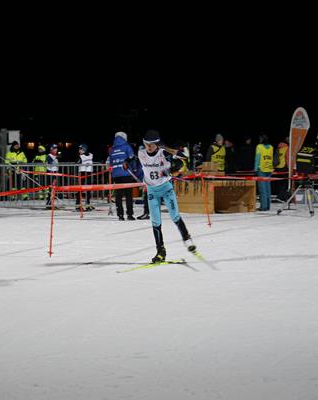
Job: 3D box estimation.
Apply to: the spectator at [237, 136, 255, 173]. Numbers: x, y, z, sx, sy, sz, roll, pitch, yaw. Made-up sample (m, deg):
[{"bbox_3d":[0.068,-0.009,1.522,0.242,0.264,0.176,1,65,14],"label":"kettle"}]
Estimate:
[{"bbox_3d":[2.189,-0.667,33.995,0.500,1.770,0.380,-1,2,-18],"label":"spectator"}]

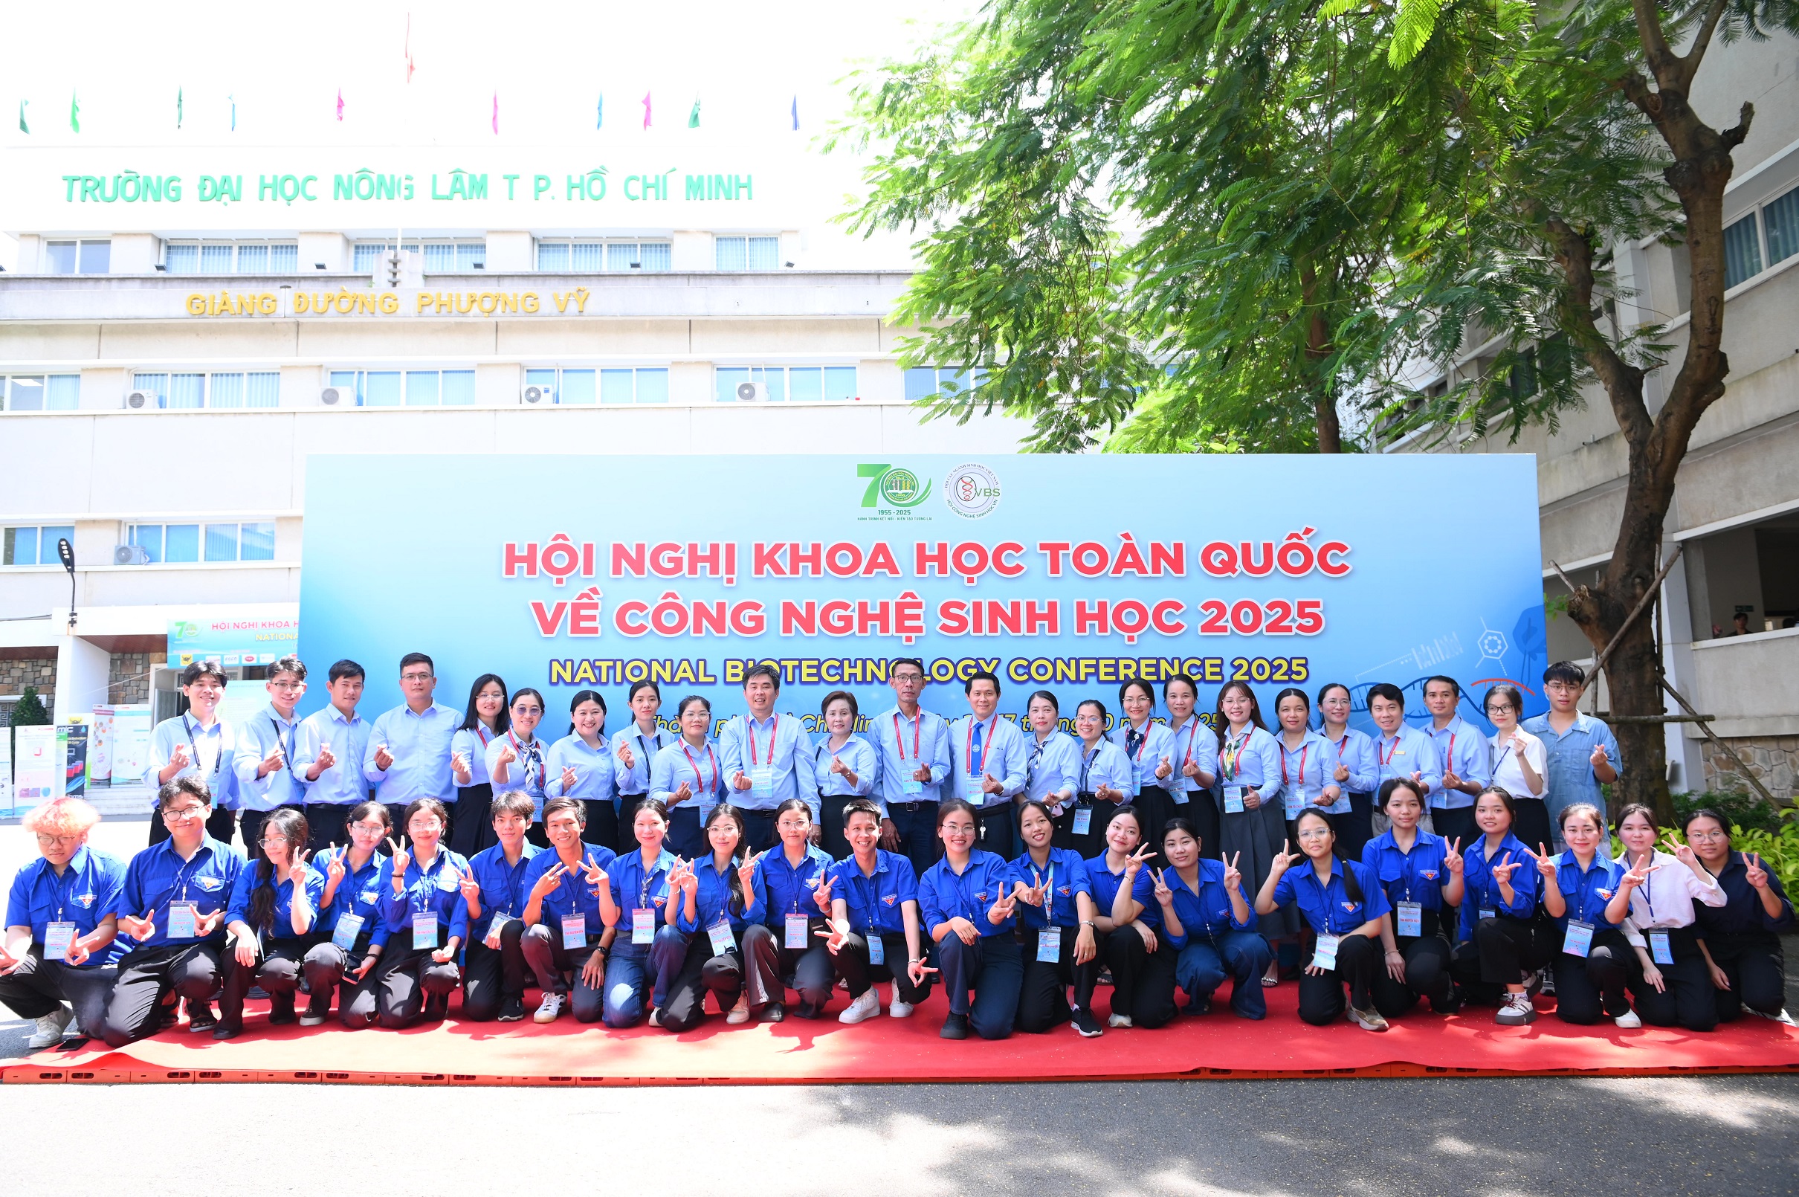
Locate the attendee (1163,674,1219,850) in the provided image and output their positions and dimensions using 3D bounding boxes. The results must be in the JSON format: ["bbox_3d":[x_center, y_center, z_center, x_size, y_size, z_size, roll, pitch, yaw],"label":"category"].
[{"bbox_3d":[1.635,1.276,6.787,0.430,1.684,0.350,-4,-8,24],"label":"attendee"}]

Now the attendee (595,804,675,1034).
[{"bbox_3d":[-1.271,1.490,5.812,0.460,1.026,0.620,0,-7,-11],"label":"attendee"}]

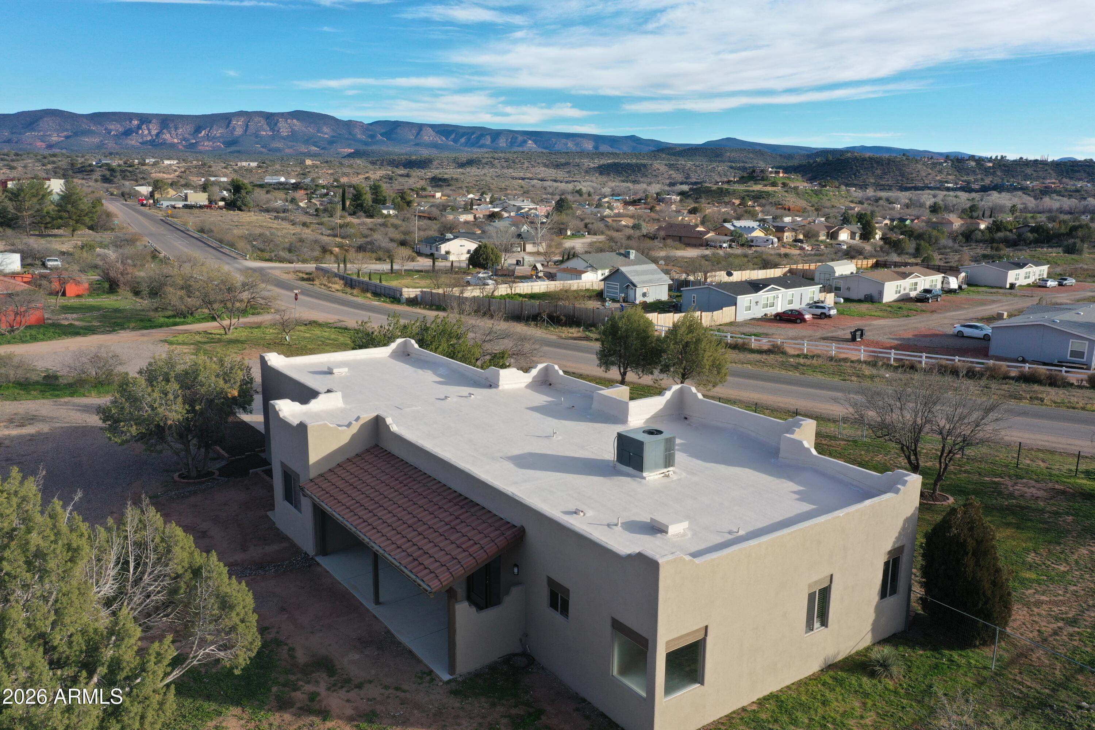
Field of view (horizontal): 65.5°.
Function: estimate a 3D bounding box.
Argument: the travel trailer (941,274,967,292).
[{"bbox_3d":[60.514,-12.801,130.841,2.300,2.600,6.000,-9,16,-38],"label":"travel trailer"}]

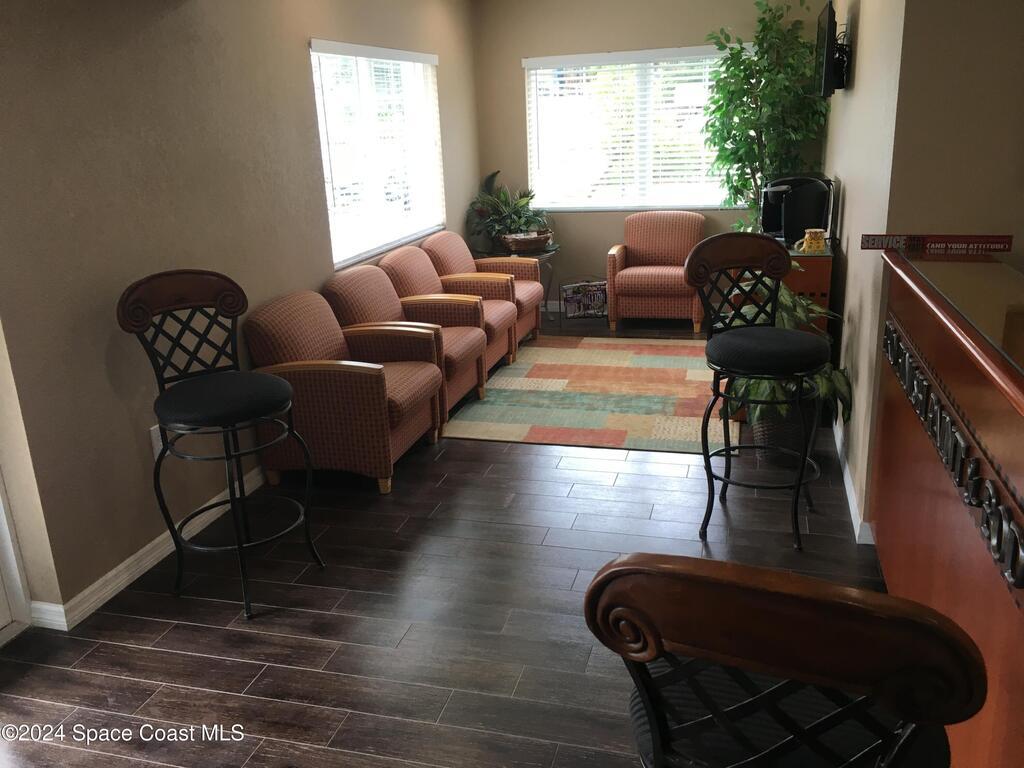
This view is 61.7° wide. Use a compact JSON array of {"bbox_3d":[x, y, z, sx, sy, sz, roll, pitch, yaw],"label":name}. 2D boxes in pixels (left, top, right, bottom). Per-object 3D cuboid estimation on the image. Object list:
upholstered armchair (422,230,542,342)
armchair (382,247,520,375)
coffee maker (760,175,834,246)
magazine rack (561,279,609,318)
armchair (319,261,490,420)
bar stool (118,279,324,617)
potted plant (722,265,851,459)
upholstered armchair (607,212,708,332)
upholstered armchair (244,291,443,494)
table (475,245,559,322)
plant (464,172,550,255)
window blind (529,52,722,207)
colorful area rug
[{"bbox_3d":[-0.172,-0.657,6.097,0.700,0.850,0.690,2,18,15],"label":"upholstered armchair"},{"bbox_3d":[-0.372,-0.459,5.442,0.720,0.845,0.700,2,18,15],"label":"armchair"},{"bbox_3d":[1.465,-0.883,4.405,0.340,0.355,0.250,2,18,15],"label":"coffee maker"},{"bbox_3d":[0.585,-0.660,6.746,0.380,0.300,0.100,-3,17,-2],"label":"magazine rack"},{"bbox_3d":[-0.565,-0.237,4.758,0.720,0.845,0.700,2,18,15],"label":"armchair"},{"bbox_3d":[-0.995,0.176,3.014,0.480,1.130,0.560,-14,21,-34],"label":"bar stool"},{"bbox_3d":[1.255,-0.094,3.958,0.540,0.900,0.600,2,18,15],"label":"potted plant"},{"bbox_3d":[1.124,-0.870,6.602,0.700,0.850,0.690,2,18,15],"label":"upholstered armchair"},{"bbox_3d":[-0.757,-0.017,4.078,0.720,0.845,0.700,2,18,15],"label":"upholstered armchair"},{"bbox_3d":[0.024,-0.775,6.879,0.680,0.600,0.680,2,18,15],"label":"table"},{"bbox_3d":[0.003,-1.353,6.701,0.660,0.600,0.520,2,18,15],"label":"plant"},{"bbox_3d":[1.002,-1.944,6.630,1.830,1.165,0.090,2,18,15],"label":"window blind"},{"bbox_3d":[0.646,-0.018,5.325,1.520,0.012,2.210,2,18,15],"label":"colorful area rug"}]

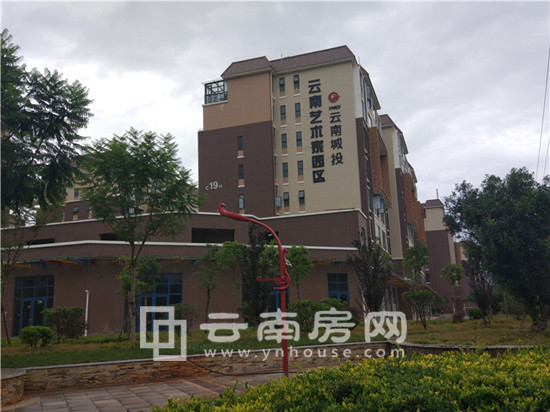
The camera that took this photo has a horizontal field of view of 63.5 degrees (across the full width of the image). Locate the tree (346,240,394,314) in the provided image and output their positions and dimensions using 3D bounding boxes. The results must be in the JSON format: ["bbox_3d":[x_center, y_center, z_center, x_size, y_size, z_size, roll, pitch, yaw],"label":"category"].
[{"bbox_3d":[6.134,4.924,28.564,3.065,5.437,3.065,-2,-12,0],"label":"tree"}]

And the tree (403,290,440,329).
[{"bbox_3d":[7.213,5.038,21.894,1.872,1.916,1.872,-2,-12,0],"label":"tree"}]

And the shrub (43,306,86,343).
[{"bbox_3d":[-8.284,4.683,17.500,1.700,1.450,1.600,-1,-12,0],"label":"shrub"}]

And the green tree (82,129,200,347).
[{"bbox_3d":[-4.187,0.829,13.948,3.600,6.922,3.600,-2,-12,0],"label":"green tree"}]

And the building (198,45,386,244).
[{"bbox_3d":[3.334,-2.365,49.755,17.700,24.000,15.500,-6,-13,20],"label":"building"}]

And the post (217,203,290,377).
[{"bbox_3d":[-0.467,1.735,9.447,1.500,3.662,0.300,-2,-12,0],"label":"post"}]

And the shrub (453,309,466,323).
[{"bbox_3d":[12.032,7.160,29.000,0.900,0.880,0.900,-1,-12,0],"label":"shrub"}]

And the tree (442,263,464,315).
[{"bbox_3d":[16.256,7.605,40.500,2.000,4.750,2.000,-1,-12,0],"label":"tree"}]

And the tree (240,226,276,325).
[{"bbox_3d":[-0.990,4.292,26.692,2.186,6.195,2.186,-2,-12,0],"label":"tree"}]

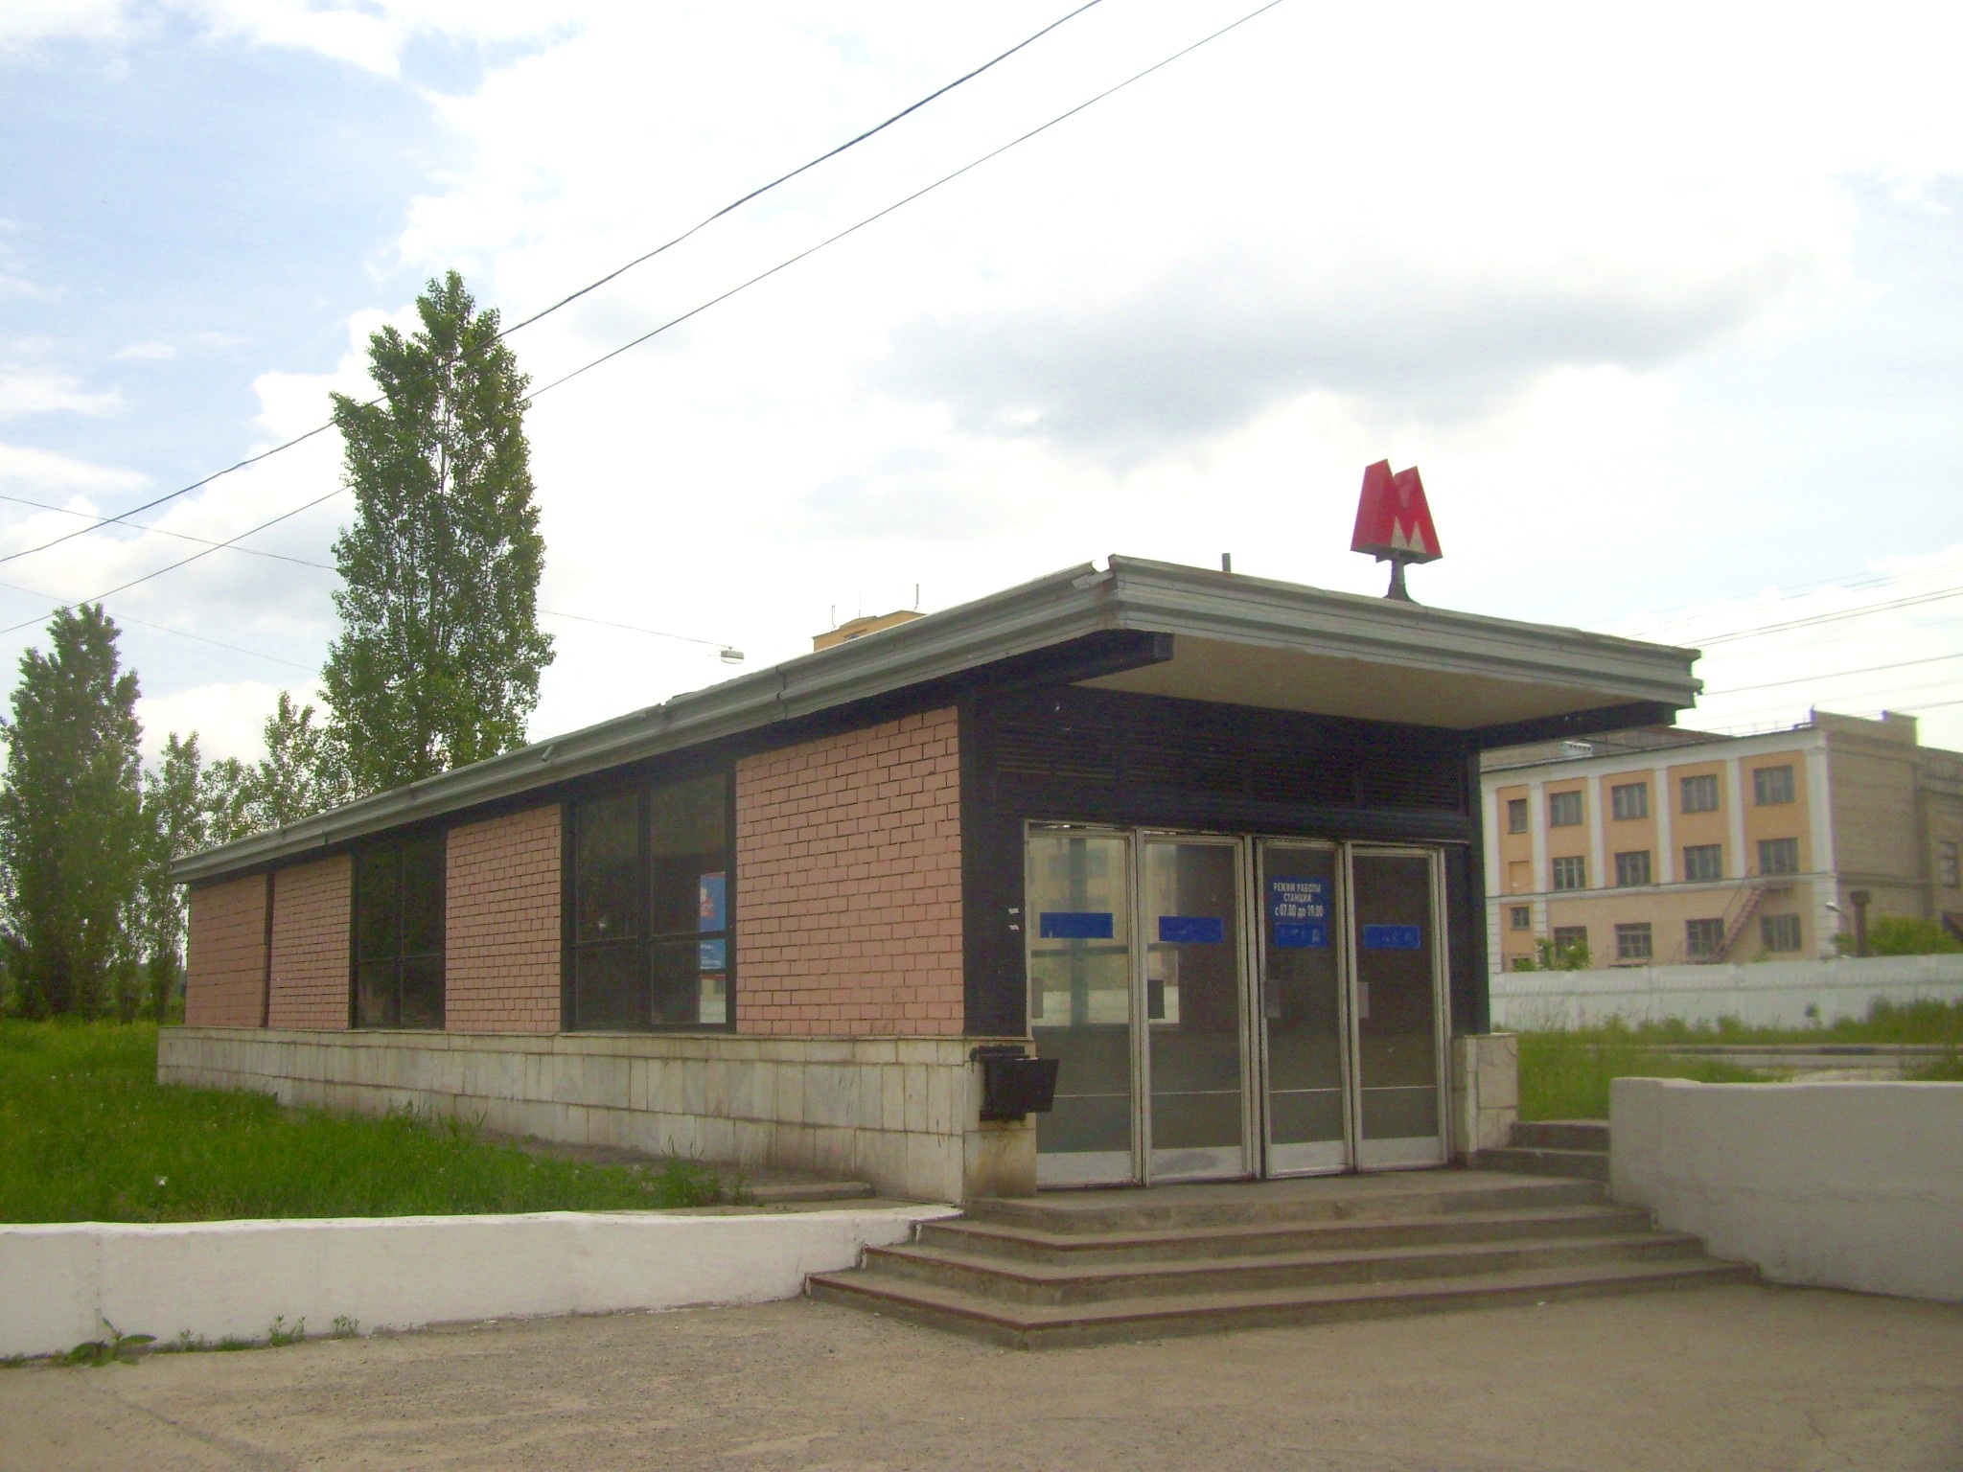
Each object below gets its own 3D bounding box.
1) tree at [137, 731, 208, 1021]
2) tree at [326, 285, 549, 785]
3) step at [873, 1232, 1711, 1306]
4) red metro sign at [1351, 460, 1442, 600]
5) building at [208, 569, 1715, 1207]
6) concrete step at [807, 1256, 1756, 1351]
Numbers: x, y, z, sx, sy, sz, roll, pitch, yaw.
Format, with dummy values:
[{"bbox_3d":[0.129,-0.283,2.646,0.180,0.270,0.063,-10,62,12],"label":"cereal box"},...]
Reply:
[{"bbox_3d":[-25.060,4.399,59.334,2.400,9.229,2.400,5,-10,-34],"label":"tree"},{"bbox_3d":[-11.807,-1.806,40.785,4.900,16.843,4.900,5,-10,-34],"label":"tree"},{"bbox_3d":[1.775,3.069,11.521,4.500,0.125,2.140,5,-10,-34],"label":"step"},{"bbox_3d":[2.583,-1.241,12.043,0.650,0.910,0.200,5,-10,-34],"label":"red metro sign"},{"bbox_3d":[-3.488,2.313,20.612,5.050,3.560,22.350,5,-10,-34],"label":"building"},{"bbox_3d":[1.780,3.164,11.303,5.020,0.125,2.500,5,-10,-34],"label":"concrete step"}]

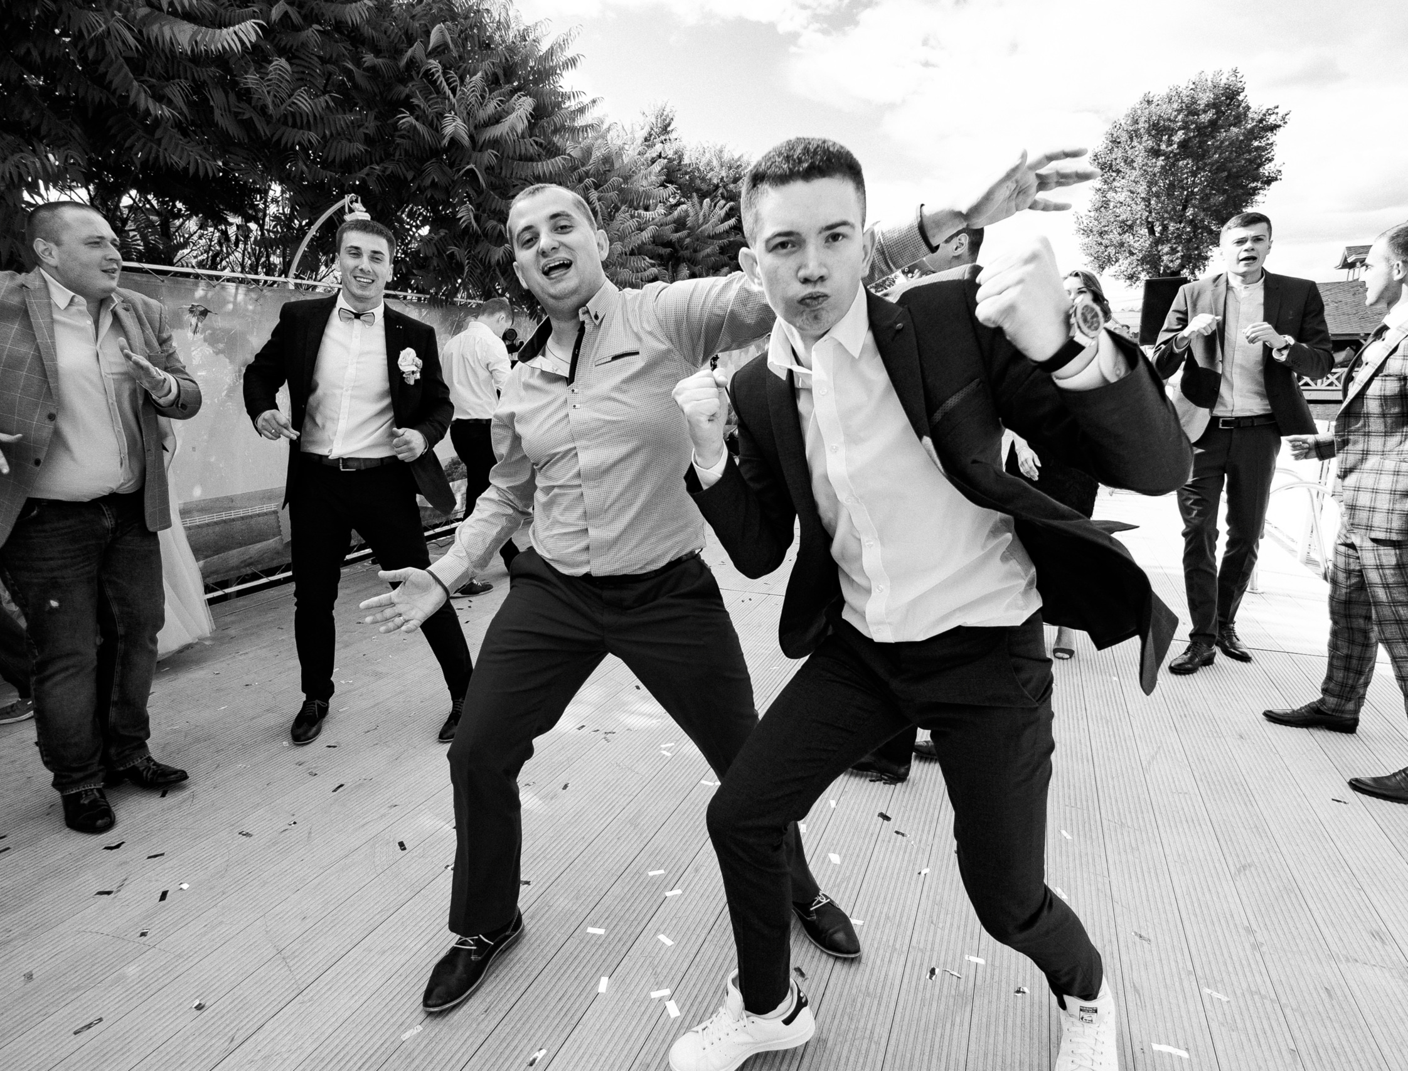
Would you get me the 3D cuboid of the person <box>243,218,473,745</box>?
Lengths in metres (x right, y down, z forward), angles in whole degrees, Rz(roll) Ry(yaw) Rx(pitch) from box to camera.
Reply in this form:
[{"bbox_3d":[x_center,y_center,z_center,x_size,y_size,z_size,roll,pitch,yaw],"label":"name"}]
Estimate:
[{"bbox_3d":[-1.143,-0.154,2.582,0.680,1.730,0.470,-3,13,-13],"label":"person"}]

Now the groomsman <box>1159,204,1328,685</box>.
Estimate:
[{"bbox_3d":[2.217,-0.336,3.112,0.640,1.800,0.480,10,16,39],"label":"groomsman"}]

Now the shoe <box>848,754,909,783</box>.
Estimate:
[{"bbox_3d":[0.519,0.690,2.449,0.290,0.110,0.105,6,14,28],"label":"shoe"}]

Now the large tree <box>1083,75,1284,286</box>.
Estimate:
[{"bbox_3d":[17.745,-10.966,28.453,6.300,11.400,6.300,7,14,30],"label":"large tree"}]

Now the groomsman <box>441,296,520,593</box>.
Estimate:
[{"bbox_3d":[-1.246,-0.482,4.239,0.530,1.660,0.550,9,15,36],"label":"groomsman"}]

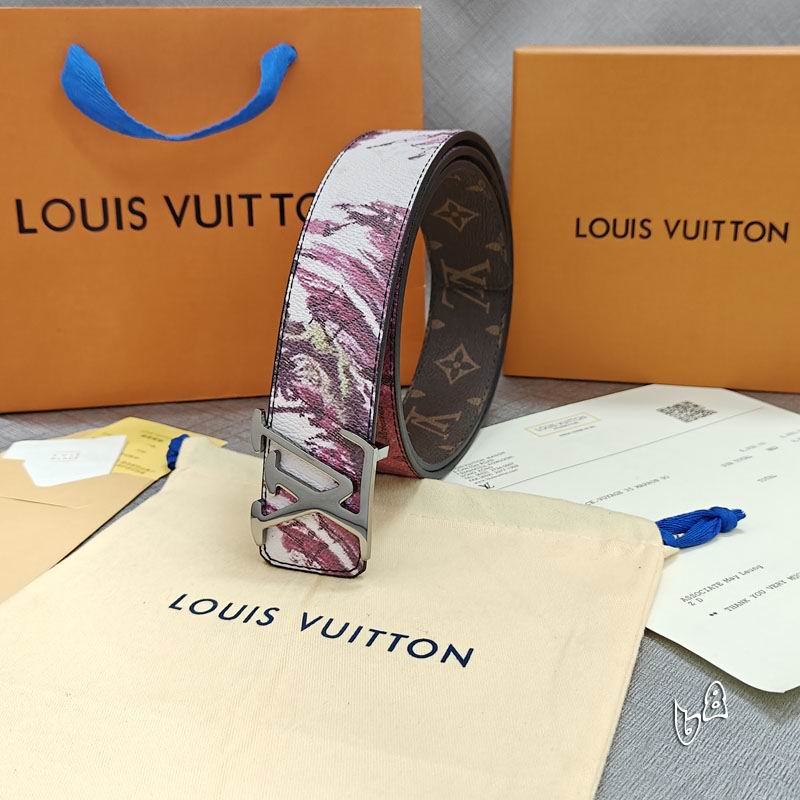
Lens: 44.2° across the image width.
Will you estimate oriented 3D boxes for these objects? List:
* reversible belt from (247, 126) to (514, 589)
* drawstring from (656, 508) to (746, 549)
[{"bbox_3d":[-0.001,-0.034,0.396,0.045,0.144,0.173,6,20,23],"label":"reversible belt"},{"bbox_3d":[0.109,0.047,0.357,0.034,0.010,0.015,-5,20,-14],"label":"drawstring"}]

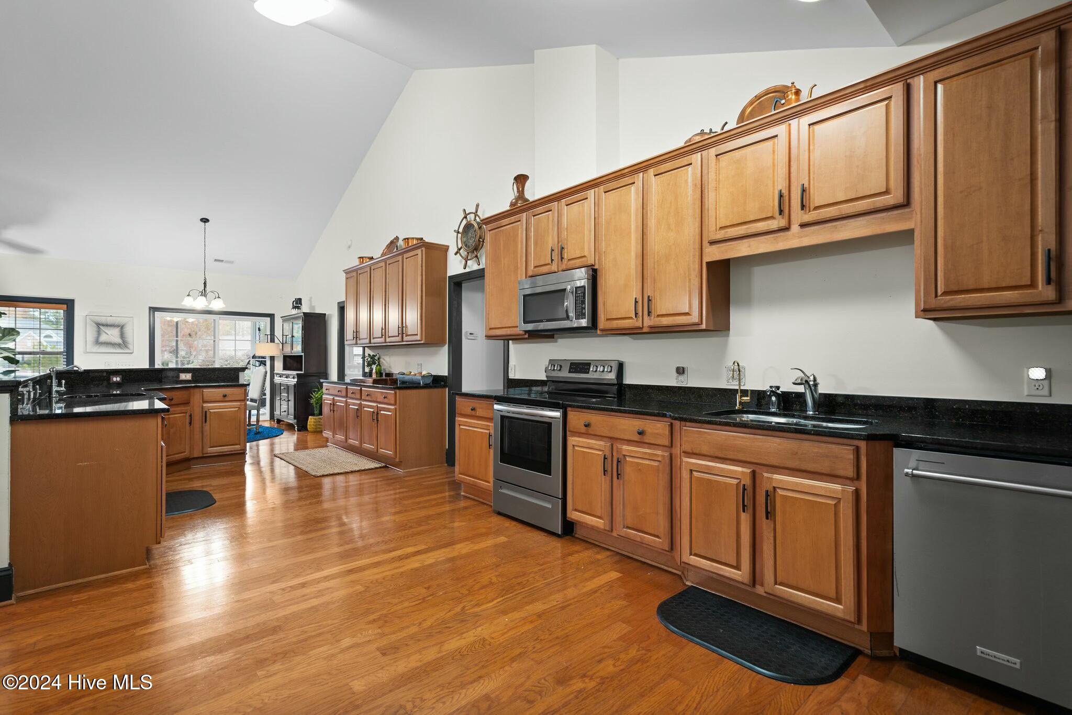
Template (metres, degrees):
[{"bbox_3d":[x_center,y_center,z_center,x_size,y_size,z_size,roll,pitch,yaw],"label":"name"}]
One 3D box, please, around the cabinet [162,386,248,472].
[{"bbox_3d":[-3.861,0.780,5.479,0.875,0.880,0.660,0,0,-43],"label":"cabinet"}]

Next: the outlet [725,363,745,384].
[{"bbox_3d":[1.246,0.111,2.985,0.012,0.123,0.121,1,-1,-42],"label":"outlet"}]

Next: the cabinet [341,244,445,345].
[{"bbox_3d":[-1.873,-0.696,6.114,0.356,1.085,2.220,0,0,-43],"label":"cabinet"}]

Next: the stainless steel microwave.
[{"bbox_3d":[0.257,-0.425,3.762,0.396,0.417,0.775,0,0,-43],"label":"stainless steel microwave"}]

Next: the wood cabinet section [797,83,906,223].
[{"bbox_3d":[1.605,-0.945,2.370,0.327,0.556,0.450,0,0,-42],"label":"wood cabinet section"}]

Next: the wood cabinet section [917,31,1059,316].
[{"bbox_3d":[1.916,-0.701,2.021,0.327,1.050,0.430,0,0,-42],"label":"wood cabinet section"}]

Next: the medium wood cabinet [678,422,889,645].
[{"bbox_3d":[1.292,0.776,2.417,0.690,0.879,0.935,1,-1,-42],"label":"medium wood cabinet"}]

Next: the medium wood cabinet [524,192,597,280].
[{"bbox_3d":[0.293,-0.922,3.807,0.330,0.600,0.760,1,-1,-42],"label":"medium wood cabinet"}]

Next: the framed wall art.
[{"bbox_3d":[-7.149,-0.374,8.011,0.591,0.620,0.030,0,0,-43],"label":"framed wall art"}]

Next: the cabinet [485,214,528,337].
[{"bbox_3d":[-0.161,-0.693,4.264,0.333,1.054,0.590,0,0,-43],"label":"cabinet"}]

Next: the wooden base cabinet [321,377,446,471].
[{"bbox_3d":[-1.997,0.761,5.997,0.640,0.900,2.315,0,0,-42],"label":"wooden base cabinet"}]

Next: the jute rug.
[{"bbox_3d":[-2.514,1.221,5.708,0.750,0.010,1.515,1,-1,-42],"label":"jute rug"}]

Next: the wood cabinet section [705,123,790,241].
[{"bbox_3d":[1.277,-0.944,2.737,0.327,0.556,0.454,0,0,-42],"label":"wood cabinet section"}]

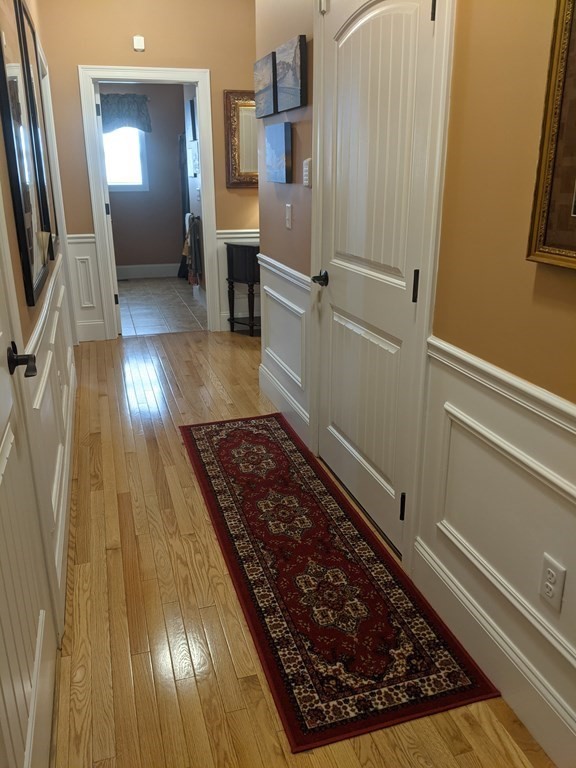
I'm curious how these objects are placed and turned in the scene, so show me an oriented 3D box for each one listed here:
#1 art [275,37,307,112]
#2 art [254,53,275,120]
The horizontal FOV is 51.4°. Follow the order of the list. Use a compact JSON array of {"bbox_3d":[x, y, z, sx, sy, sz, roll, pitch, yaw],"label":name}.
[{"bbox_3d":[0.017,-1.456,2.839,0.034,0.287,0.370,-6,20,-16],"label":"art"},{"bbox_3d":[-0.114,-1.596,3.235,0.034,0.285,0.367,-6,20,-16],"label":"art"}]

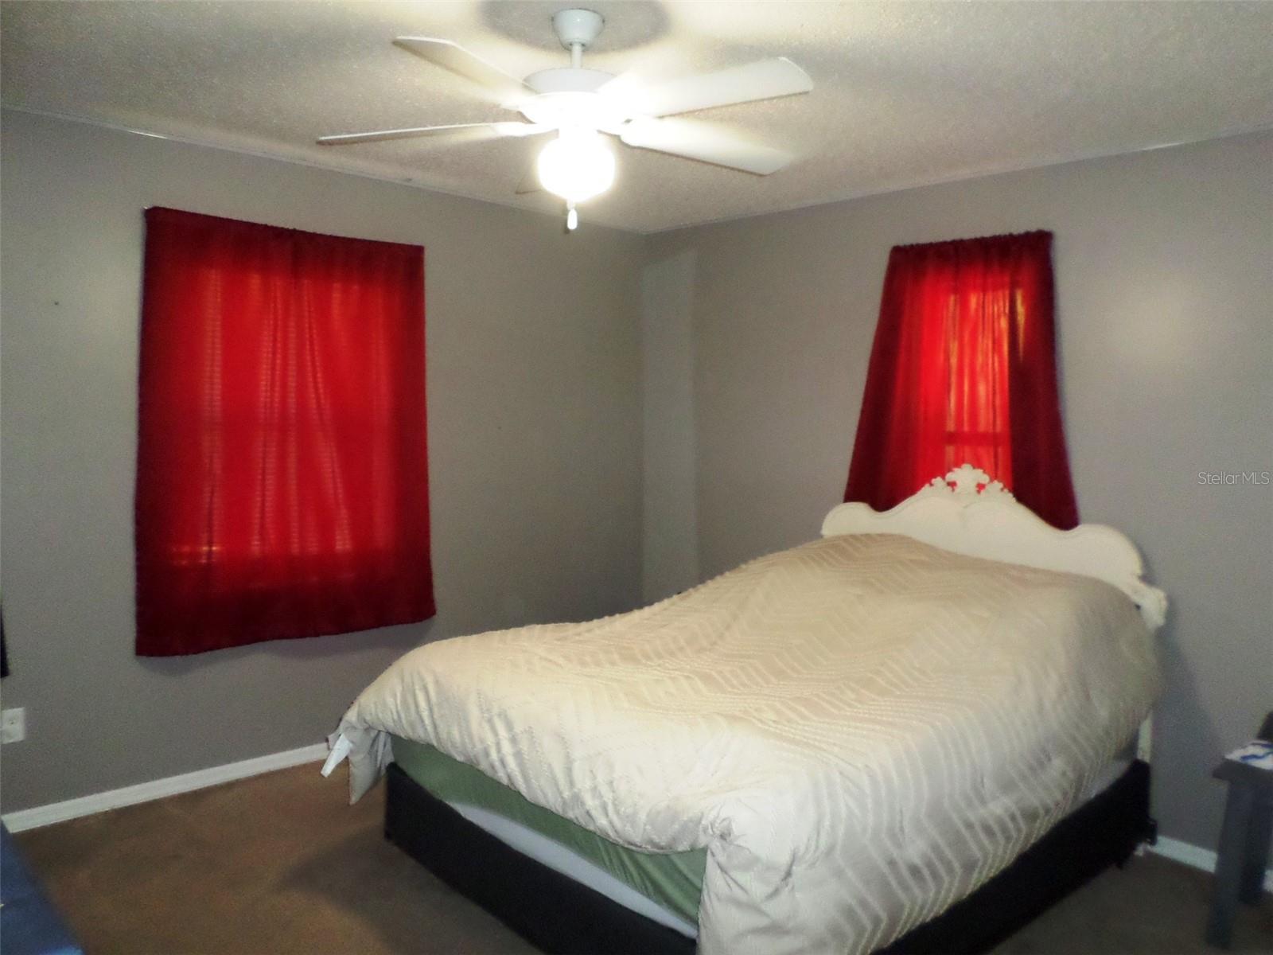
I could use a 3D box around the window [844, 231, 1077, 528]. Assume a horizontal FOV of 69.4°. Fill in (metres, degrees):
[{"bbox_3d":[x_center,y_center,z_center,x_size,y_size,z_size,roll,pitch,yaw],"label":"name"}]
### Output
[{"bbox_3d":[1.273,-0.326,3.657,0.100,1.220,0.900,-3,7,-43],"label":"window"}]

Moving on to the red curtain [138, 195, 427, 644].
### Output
[{"bbox_3d":[-1.342,-0.171,3.695,1.200,1.635,0.100,-3,7,-43],"label":"red curtain"}]

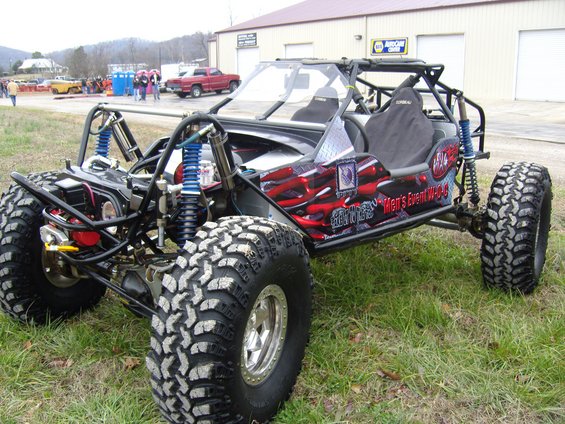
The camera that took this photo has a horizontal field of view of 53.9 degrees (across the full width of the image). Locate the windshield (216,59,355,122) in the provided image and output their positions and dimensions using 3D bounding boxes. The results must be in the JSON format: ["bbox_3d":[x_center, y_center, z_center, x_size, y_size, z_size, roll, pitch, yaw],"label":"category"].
[{"bbox_3d":[-0.006,-0.761,3.585,1.150,0.480,0.120,15,-22,46],"label":"windshield"}]

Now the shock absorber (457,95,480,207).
[{"bbox_3d":[1.413,-0.453,4.199,0.086,0.893,0.086,-24,18,-34],"label":"shock absorber"}]

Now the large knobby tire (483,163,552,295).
[{"bbox_3d":[1.813,0.127,4.271,0.330,0.980,0.990,11,17,36],"label":"large knobby tire"}]

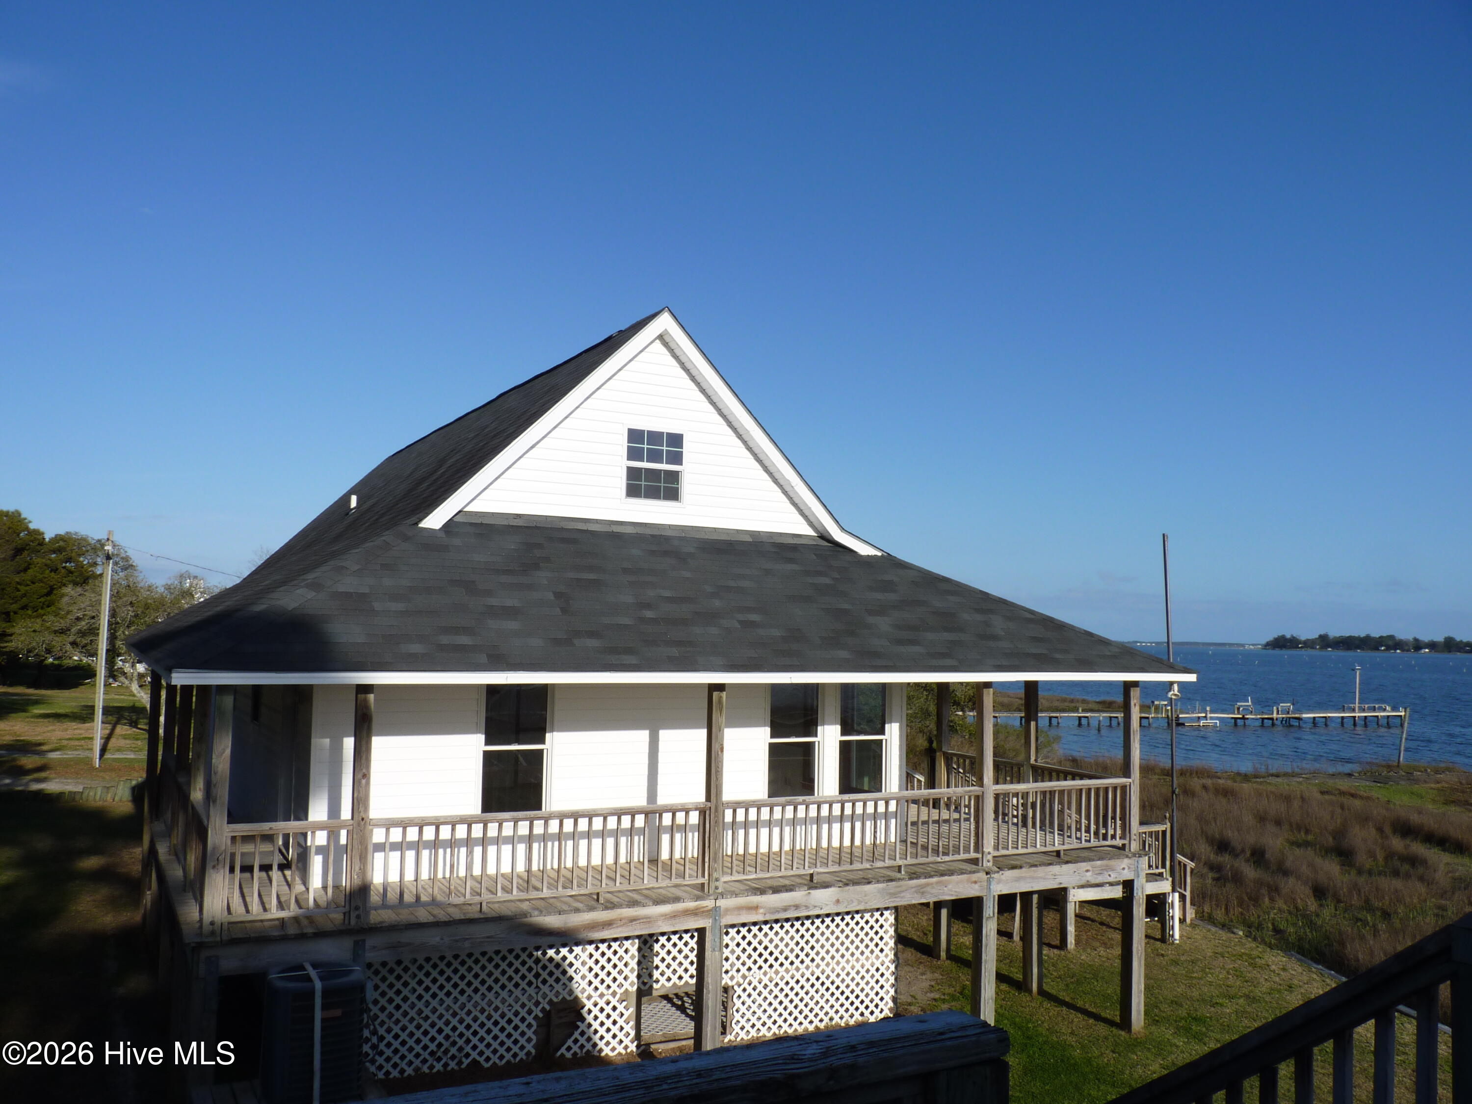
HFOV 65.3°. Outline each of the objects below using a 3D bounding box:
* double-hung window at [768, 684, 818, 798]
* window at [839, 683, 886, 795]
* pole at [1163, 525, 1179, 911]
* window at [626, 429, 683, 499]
[{"bbox_3d":[0.725,2.334,14.223,0.780,1.660,0.100,4,-5,-29],"label":"double-hung window"},{"bbox_3d":[1.638,2.393,14.738,0.780,1.660,0.100,4,-5,-29],"label":"window"},{"bbox_3d":[7.226,3.034,19.070,0.120,6.650,0.120,4,-5,-29],"label":"pole"},{"bbox_3d":[-0.954,-1.005,13.471,0.790,0.880,0.100,4,-5,-29],"label":"window"}]

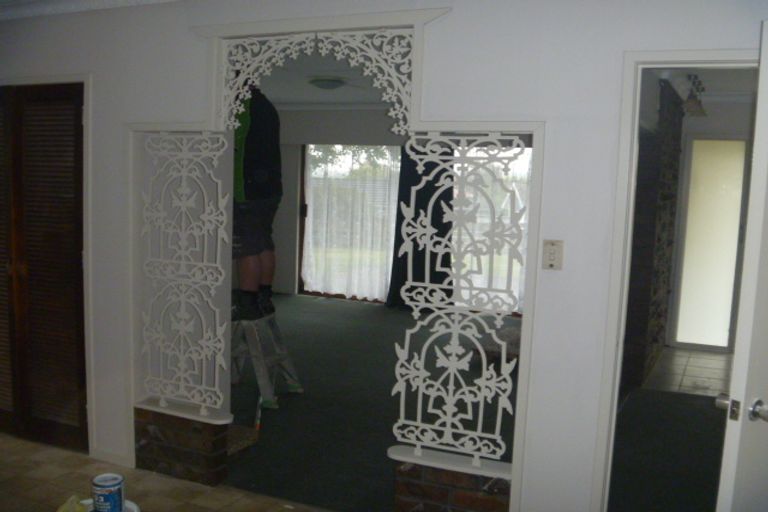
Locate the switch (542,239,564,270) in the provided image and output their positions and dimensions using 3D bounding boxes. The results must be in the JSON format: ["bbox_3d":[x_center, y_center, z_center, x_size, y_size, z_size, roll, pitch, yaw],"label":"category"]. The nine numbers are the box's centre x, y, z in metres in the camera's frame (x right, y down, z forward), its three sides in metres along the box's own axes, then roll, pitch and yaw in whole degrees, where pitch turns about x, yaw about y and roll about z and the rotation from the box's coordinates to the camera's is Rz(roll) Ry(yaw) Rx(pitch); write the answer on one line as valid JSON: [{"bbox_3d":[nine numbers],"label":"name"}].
[{"bbox_3d":[0.665,-0.002,2.943,0.075,0.117,0.012,5,8,23],"label":"switch"}]

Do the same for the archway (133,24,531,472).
[{"bbox_3d":[-0.323,-0.070,3.460,2.020,1.880,0.150,5,8,23],"label":"archway"}]

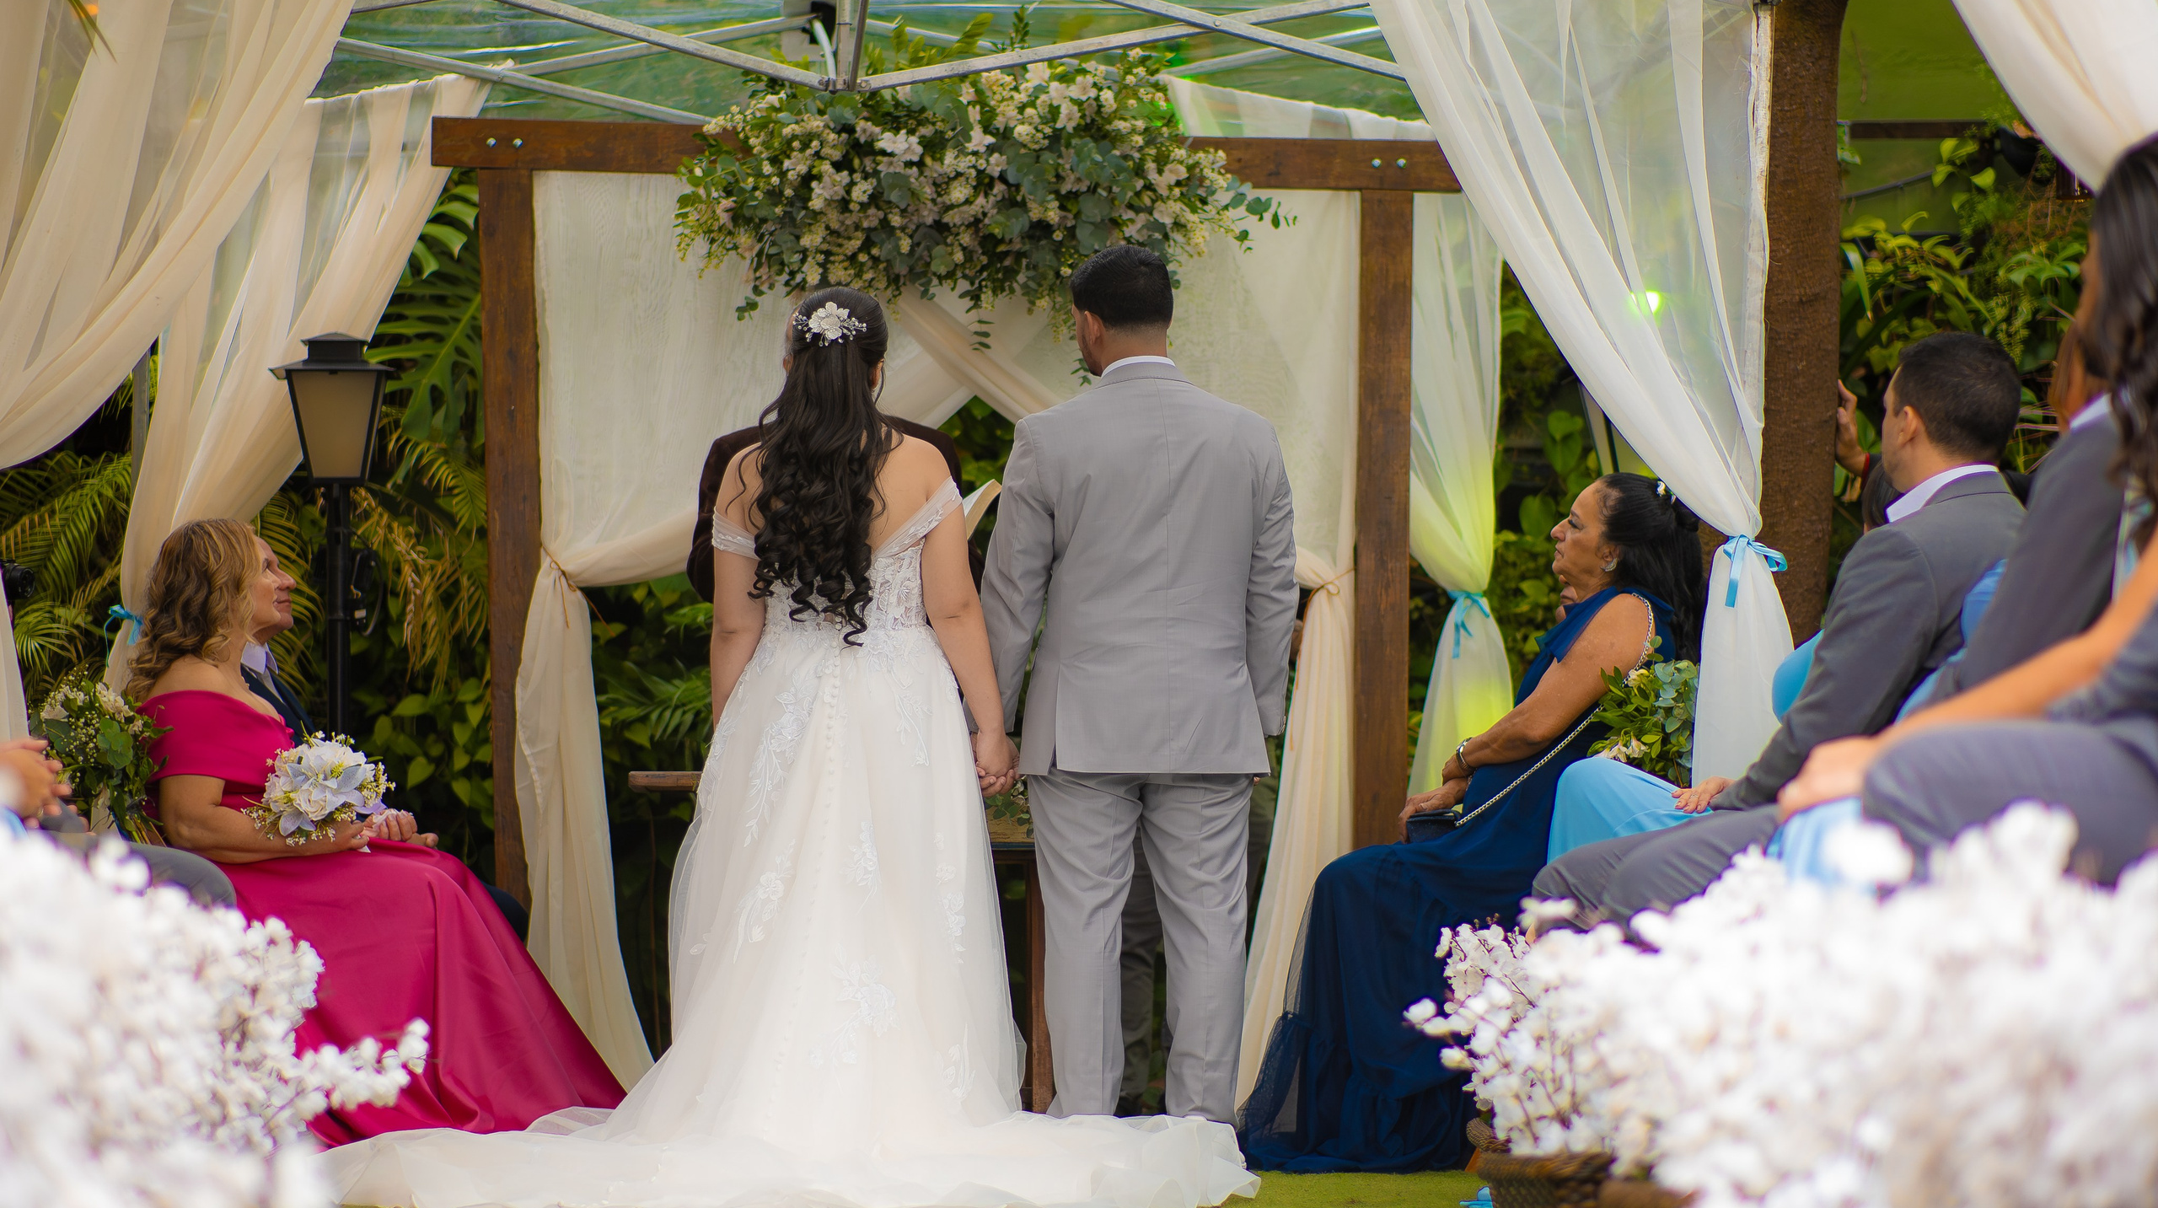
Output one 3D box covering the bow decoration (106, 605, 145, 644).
[{"bbox_3d":[-2.216,0.049,11.700,0.100,0.100,0.060,0,-1,-9],"label":"bow decoration"}]

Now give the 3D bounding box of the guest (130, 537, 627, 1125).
[{"bbox_3d":[-1.367,0.443,9.850,0.950,1.230,0.600,0,0,-11],"label":"guest"}]

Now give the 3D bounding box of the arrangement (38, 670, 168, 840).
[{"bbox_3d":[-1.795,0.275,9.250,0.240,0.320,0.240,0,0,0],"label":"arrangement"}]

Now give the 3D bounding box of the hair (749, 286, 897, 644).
[{"bbox_3d":[-0.496,-0.270,9.780,0.290,0.700,0.260,0,-1,-7],"label":"hair"}]

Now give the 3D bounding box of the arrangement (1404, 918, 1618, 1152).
[{"bbox_3d":[0.680,0.630,7.400,0.400,0.370,0.380,0,0,0],"label":"arrangement"}]

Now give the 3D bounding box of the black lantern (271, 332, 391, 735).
[{"bbox_3d":[-1.630,0.230,11.000,0.260,1.650,0.260,0,0,0],"label":"black lantern"}]

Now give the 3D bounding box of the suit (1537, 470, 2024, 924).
[{"bbox_3d":[1.050,0.365,7.550,0.740,1.100,0.550,-1,-2,19],"label":"suit"}]

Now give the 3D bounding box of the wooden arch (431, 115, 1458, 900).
[{"bbox_3d":[-0.300,0.010,11.250,2.300,2.150,0.200,0,-1,-4],"label":"wooden arch"}]

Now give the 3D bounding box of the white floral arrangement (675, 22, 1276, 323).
[{"bbox_3d":[-0.230,-0.950,11.100,1.330,0.660,0.500,0,-1,-4],"label":"white floral arrangement"}]

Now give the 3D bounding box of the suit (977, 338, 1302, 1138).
[{"bbox_3d":[0.119,0.273,9.880,0.610,1.510,0.360,0,-1,-11],"label":"suit"}]

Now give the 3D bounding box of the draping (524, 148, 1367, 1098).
[{"bbox_3d":[-0.280,0.040,10.750,1.800,2.030,0.300,0,0,-3],"label":"draping"}]

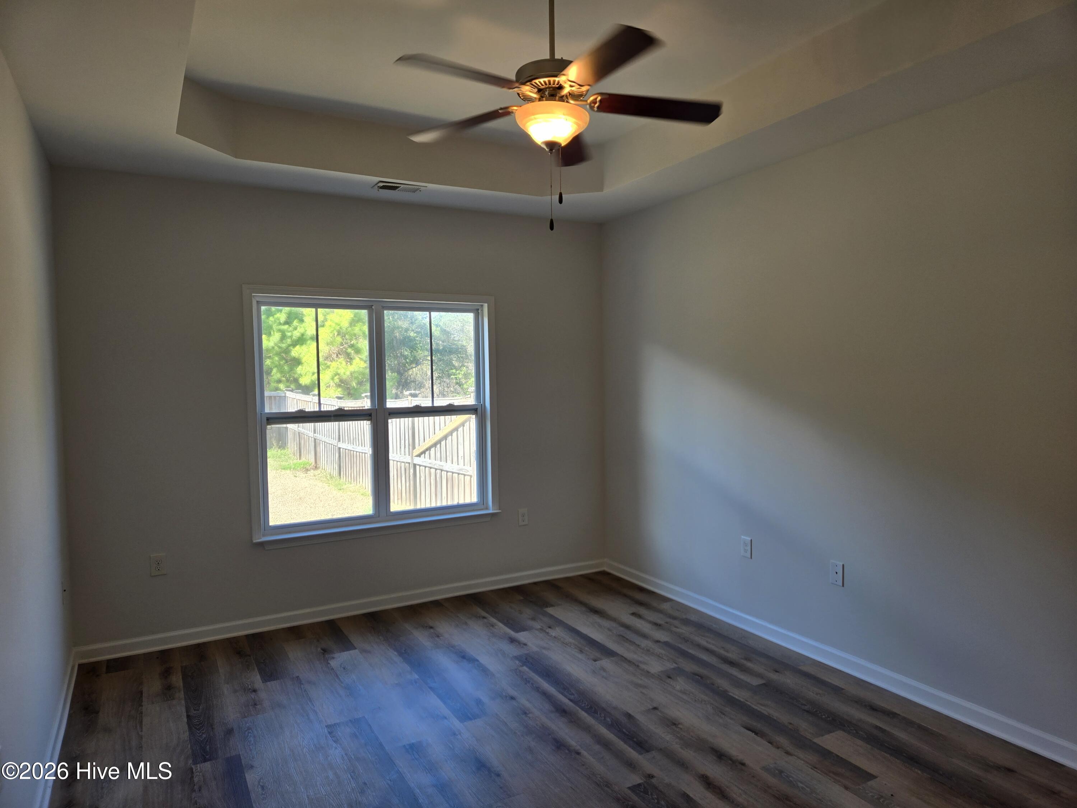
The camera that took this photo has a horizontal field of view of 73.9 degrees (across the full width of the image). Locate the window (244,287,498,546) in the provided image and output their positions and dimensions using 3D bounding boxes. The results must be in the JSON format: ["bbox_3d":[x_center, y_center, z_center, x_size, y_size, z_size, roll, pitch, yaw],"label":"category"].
[{"bbox_3d":[-1.052,0.066,4.826,1.695,1.640,0.110,-2,3,-28],"label":"window"}]

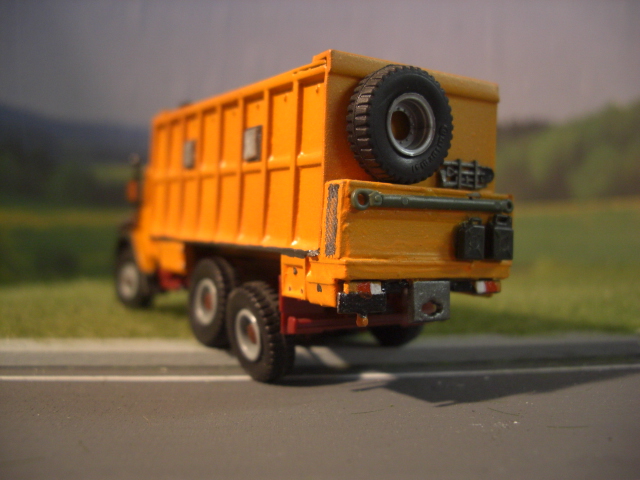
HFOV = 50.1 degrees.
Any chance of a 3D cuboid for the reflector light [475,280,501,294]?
[{"bbox_3d":[0.022,0.006,0.091,0.004,0.002,0.001,2,1,-31],"label":"reflector light"}]

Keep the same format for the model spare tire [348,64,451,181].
[{"bbox_3d":[0.010,-0.014,0.084,0.014,0.014,0.004,2,1,-31],"label":"model spare tire"}]

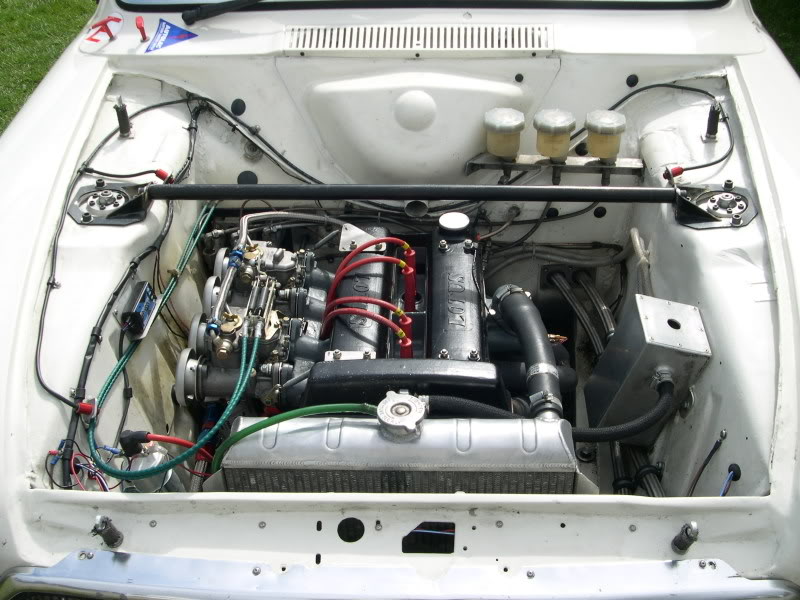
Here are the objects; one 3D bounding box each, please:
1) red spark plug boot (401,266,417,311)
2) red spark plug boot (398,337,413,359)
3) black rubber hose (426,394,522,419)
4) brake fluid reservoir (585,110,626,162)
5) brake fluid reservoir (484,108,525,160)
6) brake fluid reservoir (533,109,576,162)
[{"bbox_3d":[0.015,-0.019,1.510,0.020,0.085,0.020,1,36,2],"label":"red spark plug boot"},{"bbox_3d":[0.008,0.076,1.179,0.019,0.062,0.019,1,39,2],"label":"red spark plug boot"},{"bbox_3d":[0.094,0.140,1.120,0.125,0.042,0.035,1,37,2],"label":"black rubber hose"},{"bbox_3d":[0.350,-0.278,1.495,0.070,0.080,0.070,1,36,2],"label":"brake fluid reservoir"},{"bbox_3d":[0.179,-0.282,1.505,0.070,0.080,0.070,1,36,2],"label":"brake fluid reservoir"},{"bbox_3d":[0.264,-0.279,1.500,0.070,0.080,0.070,1,36,2],"label":"brake fluid reservoir"}]

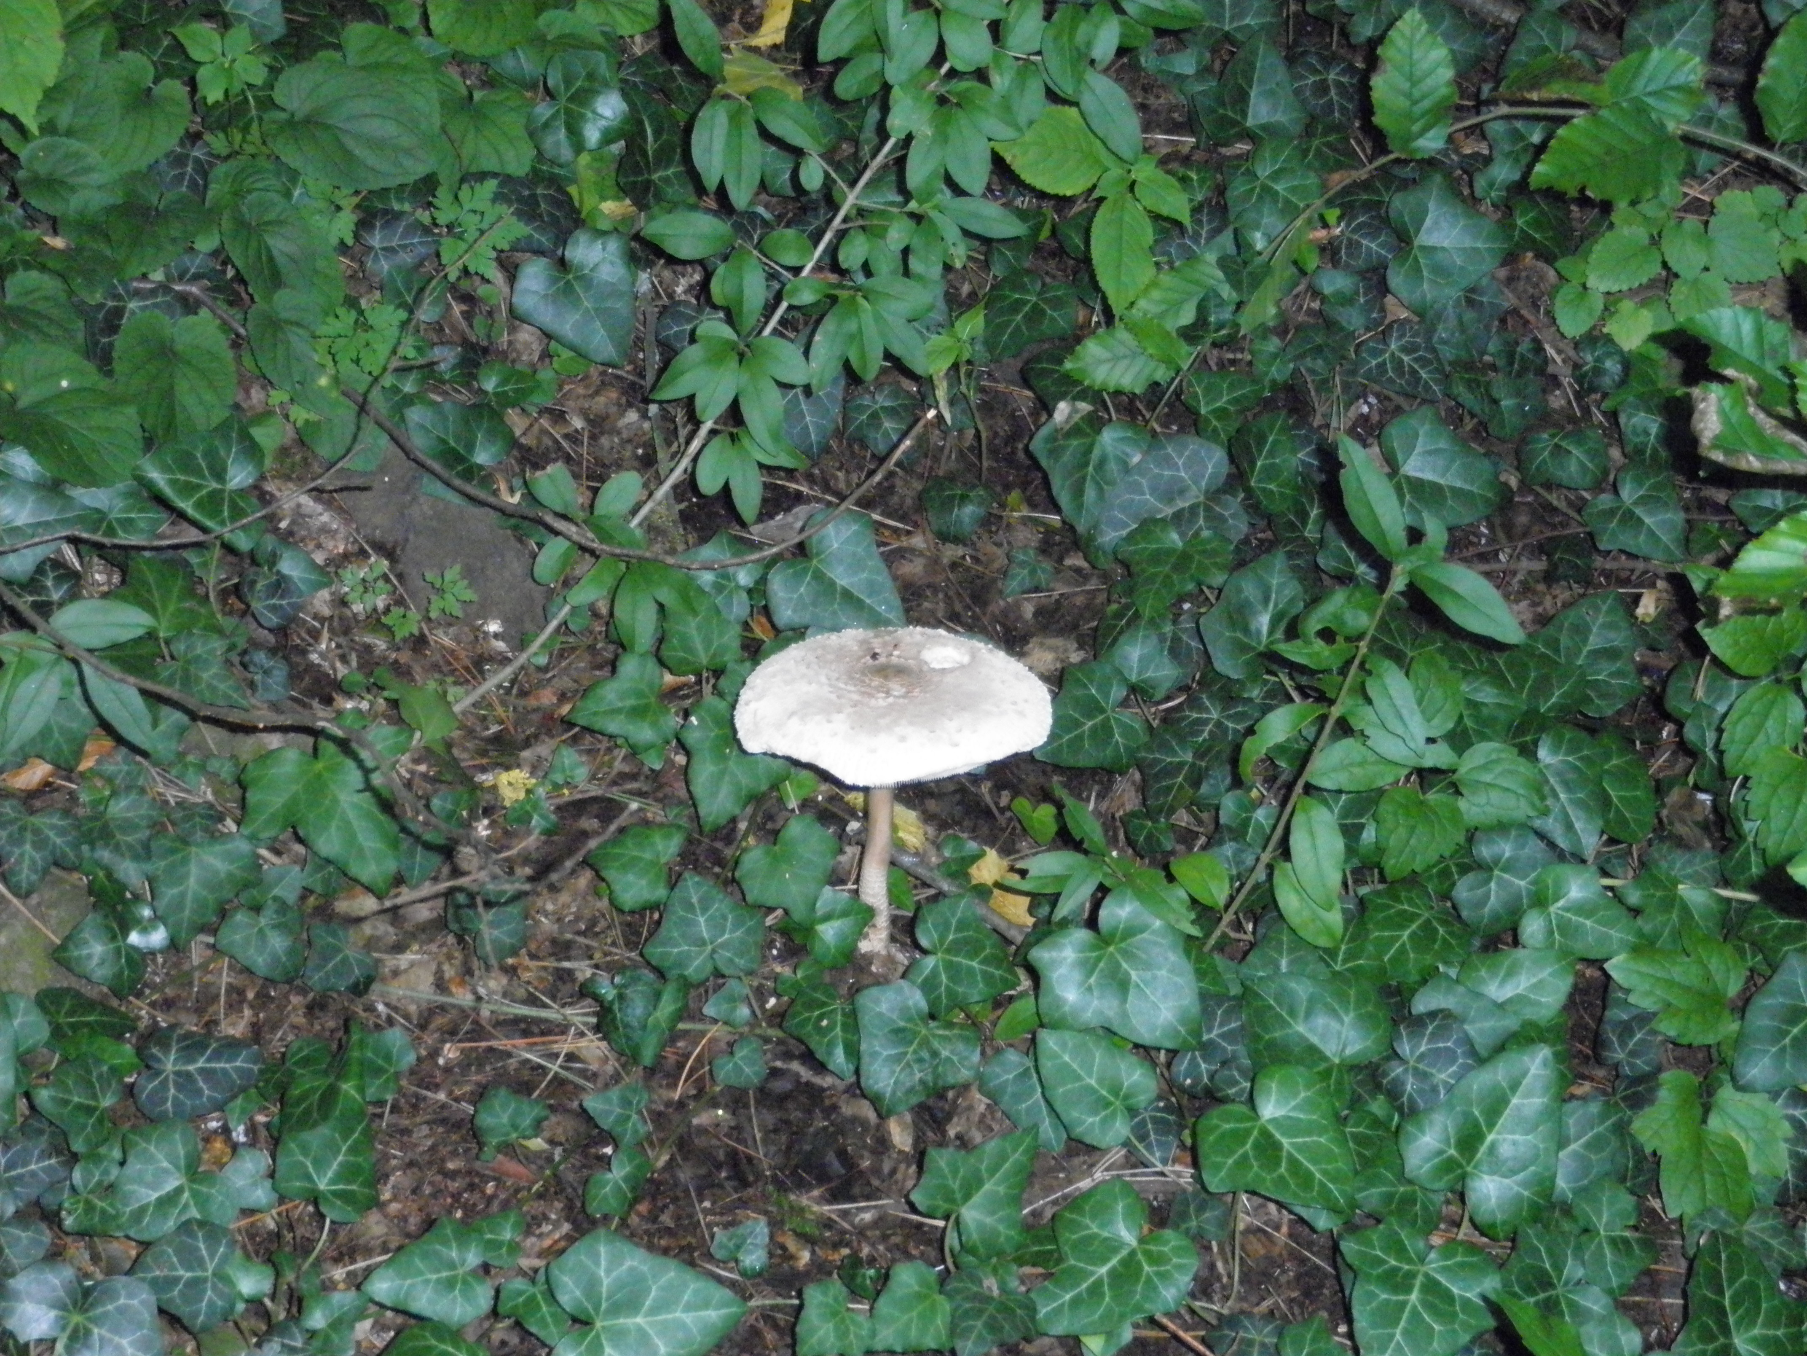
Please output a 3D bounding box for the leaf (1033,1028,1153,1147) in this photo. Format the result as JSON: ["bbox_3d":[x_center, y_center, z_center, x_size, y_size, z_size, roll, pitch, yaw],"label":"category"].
[{"bbox_3d":[0.081,0.171,1.854,0.048,0.011,0.060,-38,67,-20],"label":"leaf"}]

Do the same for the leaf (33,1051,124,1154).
[{"bbox_3d":[-0.327,0.167,1.751,0.037,0.010,0.044,8,58,5],"label":"leaf"}]

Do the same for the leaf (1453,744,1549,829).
[{"bbox_3d":[0.253,0.046,1.877,0.040,0.010,0.042,16,59,10],"label":"leaf"}]

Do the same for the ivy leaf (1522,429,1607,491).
[{"bbox_3d":[0.312,-0.103,2.085,0.052,0.012,0.044,-25,48,-25],"label":"ivy leaf"}]

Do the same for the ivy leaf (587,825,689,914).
[{"bbox_3d":[-0.119,0.085,1.950,0.041,0.015,0.048,4,52,3],"label":"ivy leaf"}]

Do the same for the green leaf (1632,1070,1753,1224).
[{"bbox_3d":[0.303,0.180,1.710,0.044,0.018,0.066,1,55,1],"label":"green leaf"}]

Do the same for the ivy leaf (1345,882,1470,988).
[{"bbox_3d":[0.214,0.115,1.914,0.056,0.015,0.055,30,55,25],"label":"ivy leaf"}]

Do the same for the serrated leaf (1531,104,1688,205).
[{"bbox_3d":[0.342,-0.252,2.167,0.085,0.016,0.069,-19,51,-17],"label":"serrated leaf"}]

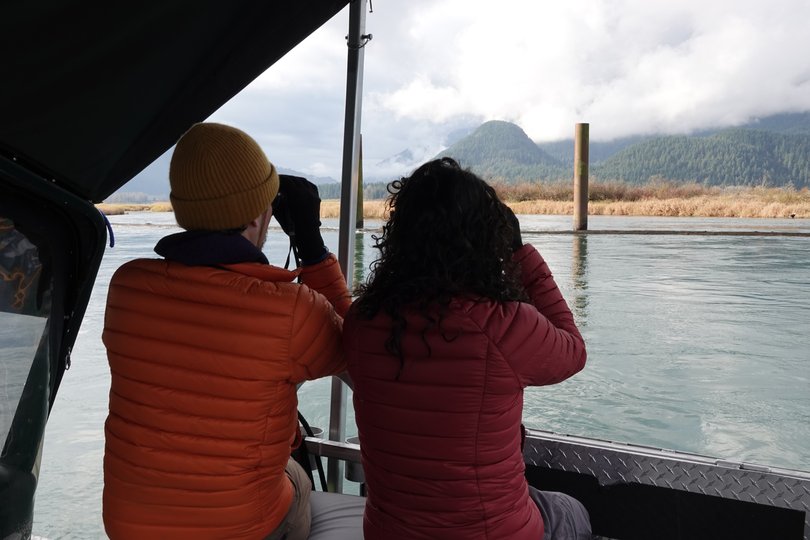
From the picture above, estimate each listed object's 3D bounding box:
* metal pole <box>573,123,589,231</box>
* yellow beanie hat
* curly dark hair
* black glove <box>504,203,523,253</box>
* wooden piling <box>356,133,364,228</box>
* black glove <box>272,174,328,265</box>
[{"bbox_3d":[6.706,-3.524,30.000,0.530,4.070,0.530,0,5,0],"label":"metal pole"},{"bbox_3d":[-0.367,-0.192,1.600,0.210,0.205,0.250,2,19,24],"label":"yellow beanie hat"},{"bbox_3d":[0.071,-0.013,1.570,0.330,0.420,0.290,1,5,13],"label":"curly dark hair"},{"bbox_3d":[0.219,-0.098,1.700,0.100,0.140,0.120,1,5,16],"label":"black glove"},{"bbox_3d":[-1.860,-3.540,31.500,0.530,3.820,0.530,0,5,0],"label":"wooden piling"},{"bbox_3d":[-0.231,-0.114,1.740,0.100,0.180,0.130,2,5,24],"label":"black glove"}]

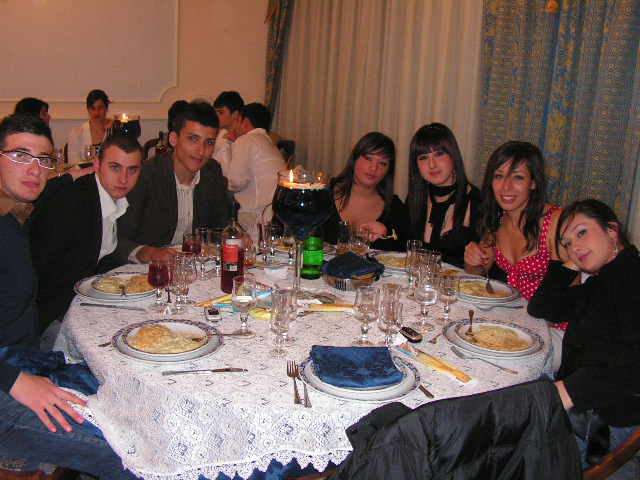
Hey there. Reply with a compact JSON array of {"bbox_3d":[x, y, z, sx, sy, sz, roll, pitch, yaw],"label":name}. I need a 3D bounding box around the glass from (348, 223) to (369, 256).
[{"bbox_3d":[0.156,0.018,2.480,0.070,0.162,0.070,3,14,0],"label":"glass"}]

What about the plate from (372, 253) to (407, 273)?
[{"bbox_3d":[0.326,0.073,2.553,0.278,0.036,0.278,3,14,0],"label":"plate"}]

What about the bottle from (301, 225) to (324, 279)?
[{"bbox_3d":[-0.025,0.032,2.369,0.071,0.210,0.071,3,15,0],"label":"bottle"}]

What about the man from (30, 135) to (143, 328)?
[{"bbox_3d":[-0.825,0.261,2.279,0.750,1.230,0.550,13,17,33],"label":"man"}]

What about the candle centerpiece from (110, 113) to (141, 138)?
[{"bbox_3d":[-1.239,-0.624,4.276,0.190,0.400,0.190,3,15,0],"label":"candle centerpiece"}]

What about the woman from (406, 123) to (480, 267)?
[{"bbox_3d":[0.431,0.180,2.726,0.480,1.290,0.680,9,16,22],"label":"woman"}]

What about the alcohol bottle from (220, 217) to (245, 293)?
[{"bbox_3d":[-0.274,0.024,2.103,0.073,0.286,0.073,3,14,0],"label":"alcohol bottle"}]

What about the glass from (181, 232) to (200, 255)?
[{"bbox_3d":[-0.445,0.035,2.298,0.067,0.155,0.067,3,14,0],"label":"glass"}]

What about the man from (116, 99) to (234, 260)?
[{"bbox_3d":[-0.483,0.141,2.561,0.560,1.320,0.780,-5,16,-29],"label":"man"}]

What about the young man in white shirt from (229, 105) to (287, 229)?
[{"bbox_3d":[-0.508,-0.304,4.537,0.750,1.240,0.520,11,16,30],"label":"young man in white shirt"}]

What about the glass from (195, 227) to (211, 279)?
[{"bbox_3d":[-0.409,0.042,2.321,0.060,0.175,0.060,3,15,0],"label":"glass"}]

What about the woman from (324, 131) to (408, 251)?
[{"bbox_3d":[0.192,0.157,2.868,0.490,1.235,0.680,5,15,7],"label":"woman"}]

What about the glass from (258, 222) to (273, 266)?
[{"bbox_3d":[-0.203,0.010,2.515,0.056,0.160,0.056,3,15,0],"label":"glass"}]

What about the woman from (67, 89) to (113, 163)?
[{"bbox_3d":[-1.618,-0.467,4.911,0.500,1.240,0.700,-2,15,-19],"label":"woman"}]

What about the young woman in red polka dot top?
[{"bbox_3d":[0.642,0.263,2.467,0.780,1.240,0.500,-11,19,-44],"label":"young woman in red polka dot top"}]

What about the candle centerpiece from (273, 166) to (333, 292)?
[{"bbox_3d":[-0.060,-0.022,2.073,0.185,0.410,0.185,3,14,0],"label":"candle centerpiece"}]

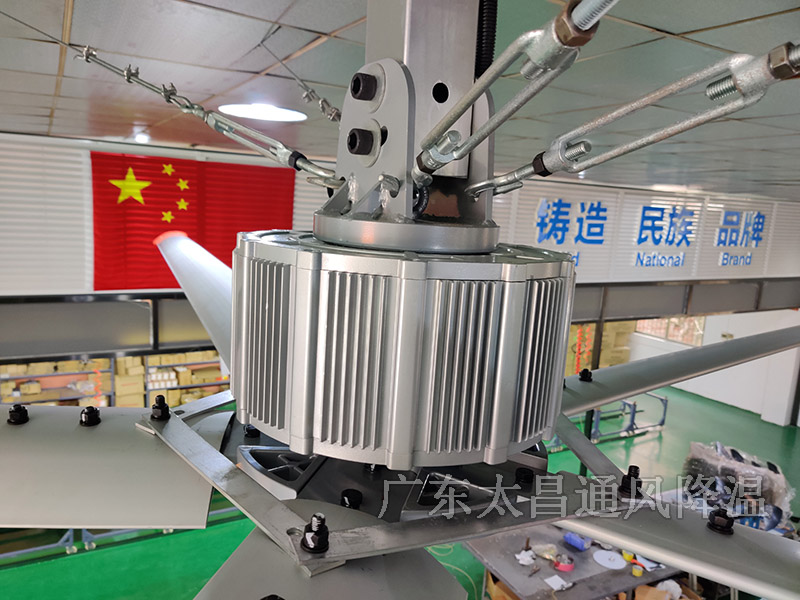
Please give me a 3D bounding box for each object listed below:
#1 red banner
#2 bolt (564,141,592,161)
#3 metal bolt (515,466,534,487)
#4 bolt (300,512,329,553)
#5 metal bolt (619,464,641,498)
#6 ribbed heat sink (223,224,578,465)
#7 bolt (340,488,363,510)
[{"bbox_3d":[-1.972,-0.742,6.214,1.920,1.280,0.020,-2,10,-30],"label":"red banner"},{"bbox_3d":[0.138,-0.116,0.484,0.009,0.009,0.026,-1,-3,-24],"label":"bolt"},{"bbox_3d":[0.130,0.185,0.653,0.018,0.012,0.018,4,10,0],"label":"metal bolt"},{"bbox_3d":[-0.059,0.161,0.436,0.019,0.023,0.019,3,9,0],"label":"bolt"},{"bbox_3d":[0.223,0.174,0.599,0.021,0.026,0.021,4,10,0],"label":"metal bolt"},{"bbox_3d":[-0.001,0.027,0.660,0.340,0.172,0.340,4,9,0],"label":"ribbed heat sink"},{"bbox_3d":[-0.042,0.172,0.529,0.018,0.015,0.018,3,9,0],"label":"bolt"}]

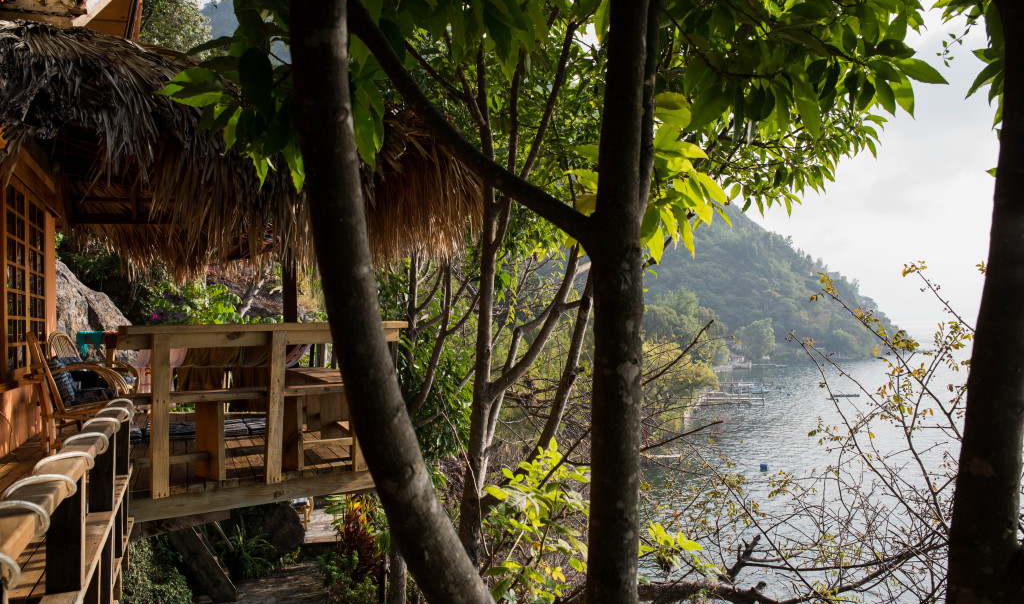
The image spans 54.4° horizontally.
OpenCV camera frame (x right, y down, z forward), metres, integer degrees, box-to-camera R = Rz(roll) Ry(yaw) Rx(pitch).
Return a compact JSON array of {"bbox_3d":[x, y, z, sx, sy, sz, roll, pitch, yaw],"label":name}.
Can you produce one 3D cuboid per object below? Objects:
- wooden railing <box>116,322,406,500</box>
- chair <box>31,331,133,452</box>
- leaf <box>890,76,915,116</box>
[{"bbox_3d":[-1.545,0.670,6.600,2.130,1.050,0.150,1,-1,-43],"label":"wooden railing"},{"bbox_3d":[-3.250,0.685,7.500,0.740,0.930,0.650,0,-1,-20],"label":"chair"},{"bbox_3d":[1.251,-0.667,3.200,0.080,0.135,0.060,0,-1,-11],"label":"leaf"}]

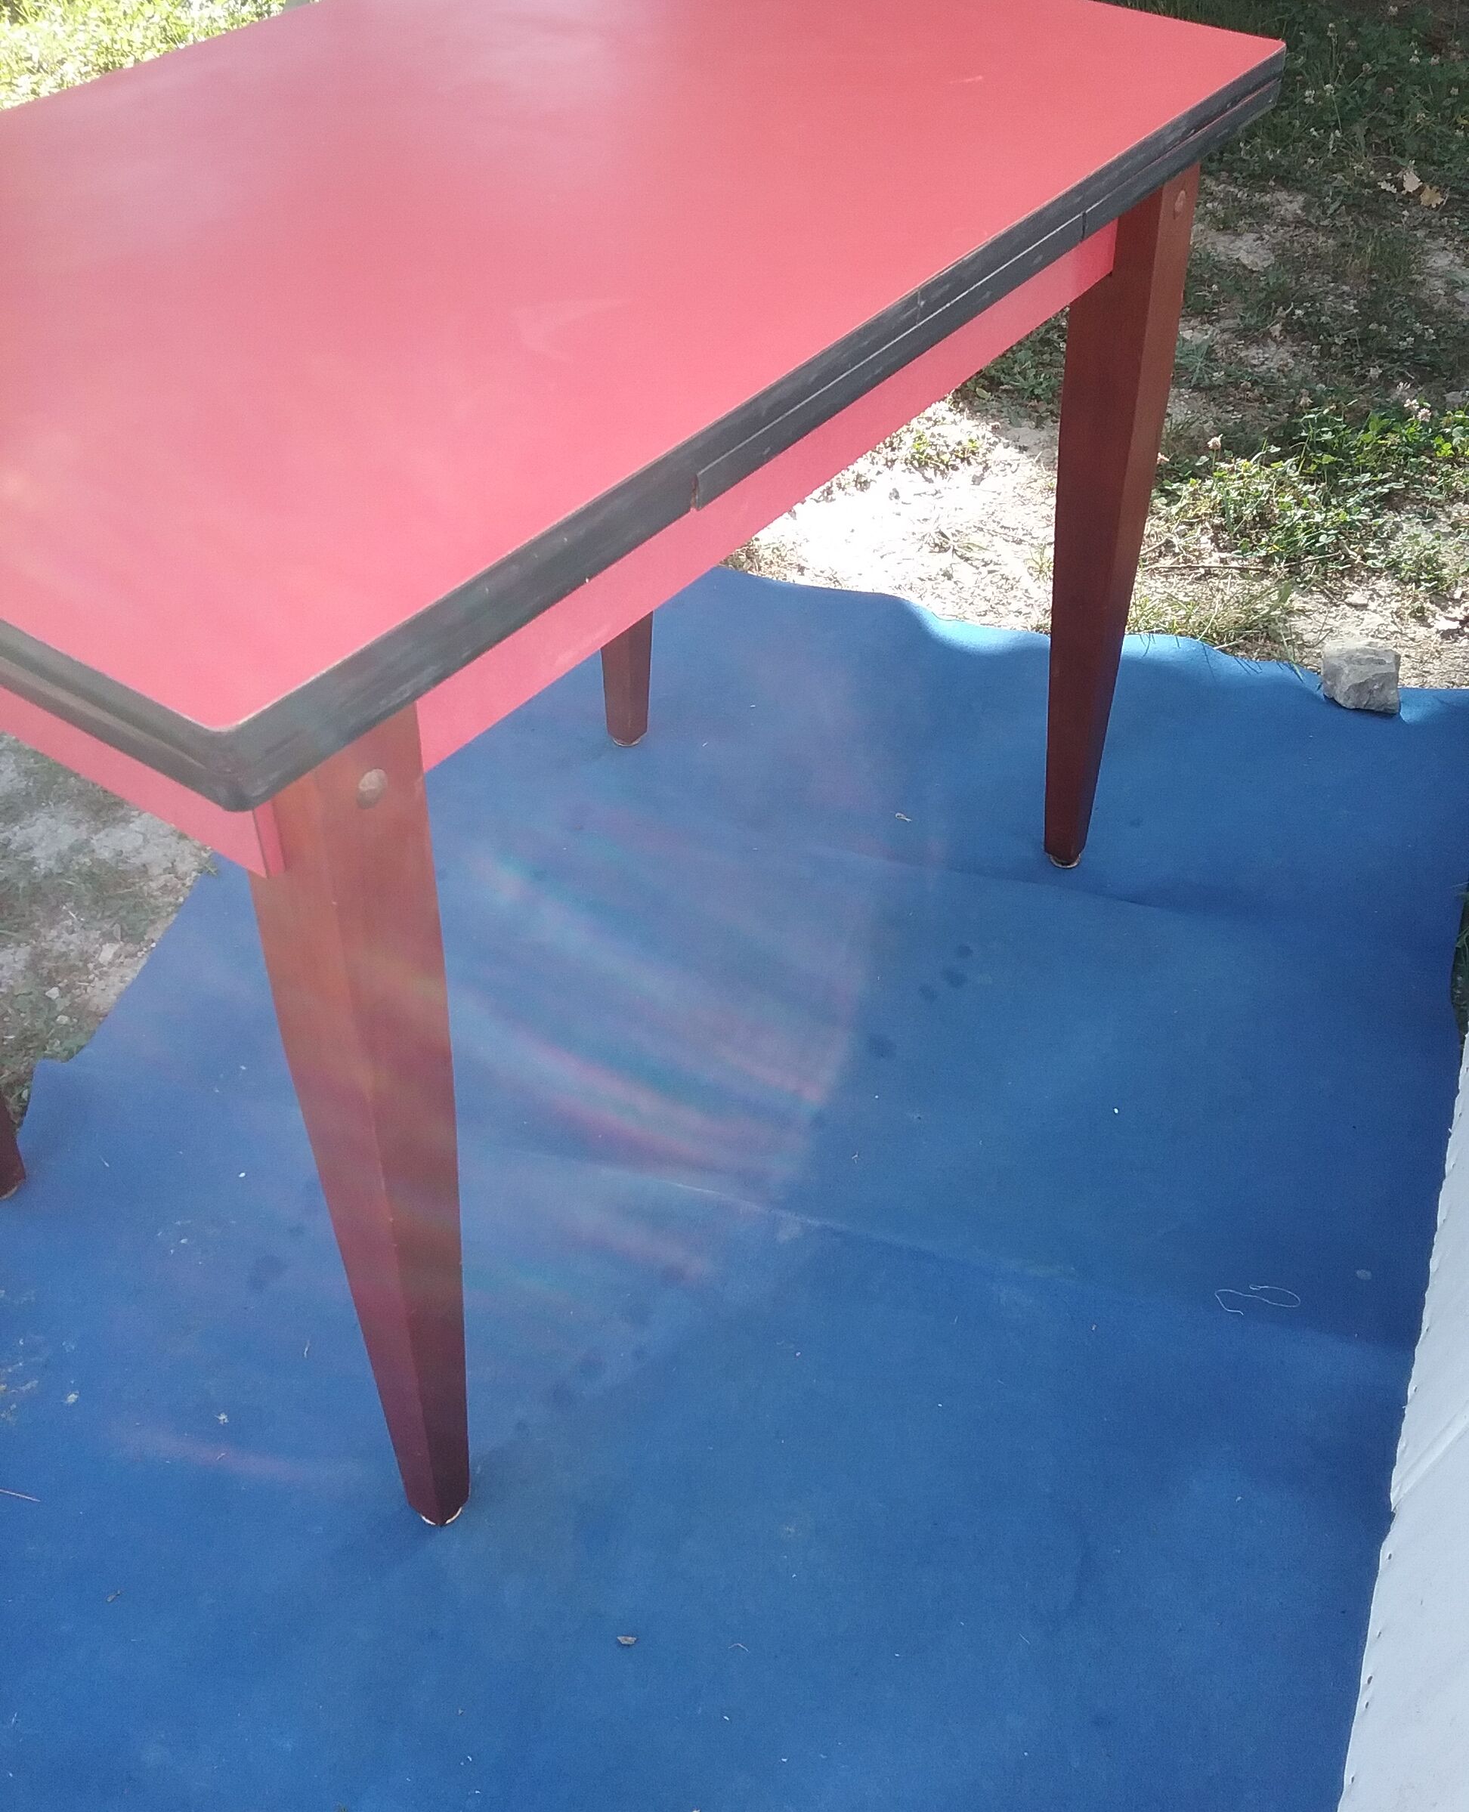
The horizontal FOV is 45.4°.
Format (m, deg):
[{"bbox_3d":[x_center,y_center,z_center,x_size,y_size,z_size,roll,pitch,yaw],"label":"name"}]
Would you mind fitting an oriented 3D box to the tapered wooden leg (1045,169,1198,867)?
[{"bbox_3d":[0.313,-0.302,1.502,0.071,0.724,0.071,26,52,26],"label":"tapered wooden leg"}]

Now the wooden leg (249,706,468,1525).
[{"bbox_3d":[-0.197,0.164,1.001,0.069,0.724,0.069,27,48,25],"label":"wooden leg"}]

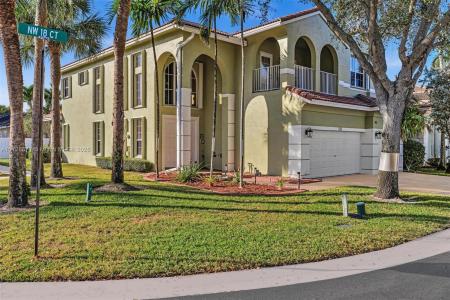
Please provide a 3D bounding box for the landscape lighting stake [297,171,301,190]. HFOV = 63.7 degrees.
[{"bbox_3d":[2.455,1.039,12.094,0.100,0.580,0.100,0,1,0],"label":"landscape lighting stake"}]

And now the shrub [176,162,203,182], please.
[{"bbox_3d":[-1.339,0.816,13.692,1.000,0.720,0.950,0,1,0],"label":"shrub"}]

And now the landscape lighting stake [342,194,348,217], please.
[{"bbox_3d":[2.611,1.192,7.844,0.110,0.510,0.110,0,1,0],"label":"landscape lighting stake"}]

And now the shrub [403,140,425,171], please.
[{"bbox_3d":[10.989,0.301,21.180,1.400,1.750,1.400,-1,2,-42],"label":"shrub"}]

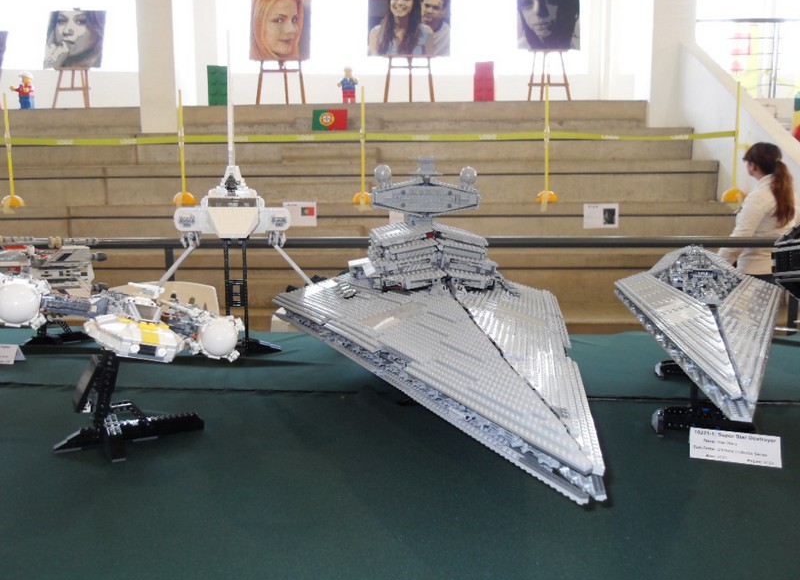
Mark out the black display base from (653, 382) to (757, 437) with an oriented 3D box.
[{"bbox_3d":[0.427,0.175,0.913,0.132,0.062,0.065,3,7,22],"label":"black display base"}]

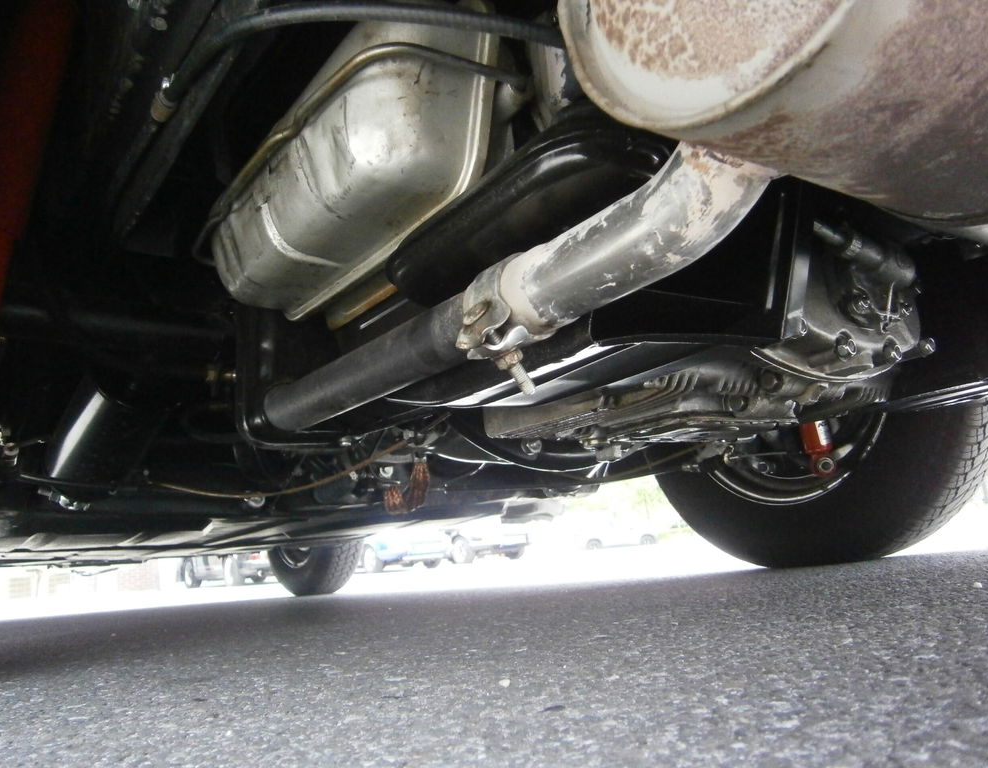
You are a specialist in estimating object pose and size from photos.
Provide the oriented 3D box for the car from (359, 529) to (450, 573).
[{"bbox_3d":[-2.910,3.780,18.500,1.720,1.420,4.400,3,-15,-35],"label":"car"}]

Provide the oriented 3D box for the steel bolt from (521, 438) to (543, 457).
[{"bbox_3d":[0.040,0.067,0.810,0.019,0.019,0.013,3,-15,-35],"label":"steel bolt"}]

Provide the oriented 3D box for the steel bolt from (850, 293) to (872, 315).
[{"bbox_3d":[0.280,-0.061,0.585,0.015,0.015,0.011,3,-15,-35],"label":"steel bolt"}]

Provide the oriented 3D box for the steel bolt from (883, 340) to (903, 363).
[{"bbox_3d":[0.303,-0.024,0.585,0.015,0.015,0.011,3,-15,-35],"label":"steel bolt"}]

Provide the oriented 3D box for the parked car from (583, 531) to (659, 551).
[{"bbox_3d":[5.205,6.425,33.500,4.300,1.520,1.780,-1,-14,-22],"label":"parked car"}]

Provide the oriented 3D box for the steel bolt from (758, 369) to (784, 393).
[{"bbox_3d":[0.213,-0.003,0.590,0.012,0.017,0.017,3,-15,-35],"label":"steel bolt"}]

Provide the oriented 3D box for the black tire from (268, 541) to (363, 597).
[{"bbox_3d":[-0.730,0.517,3.070,0.175,0.640,0.640,3,-15,-35],"label":"black tire"}]

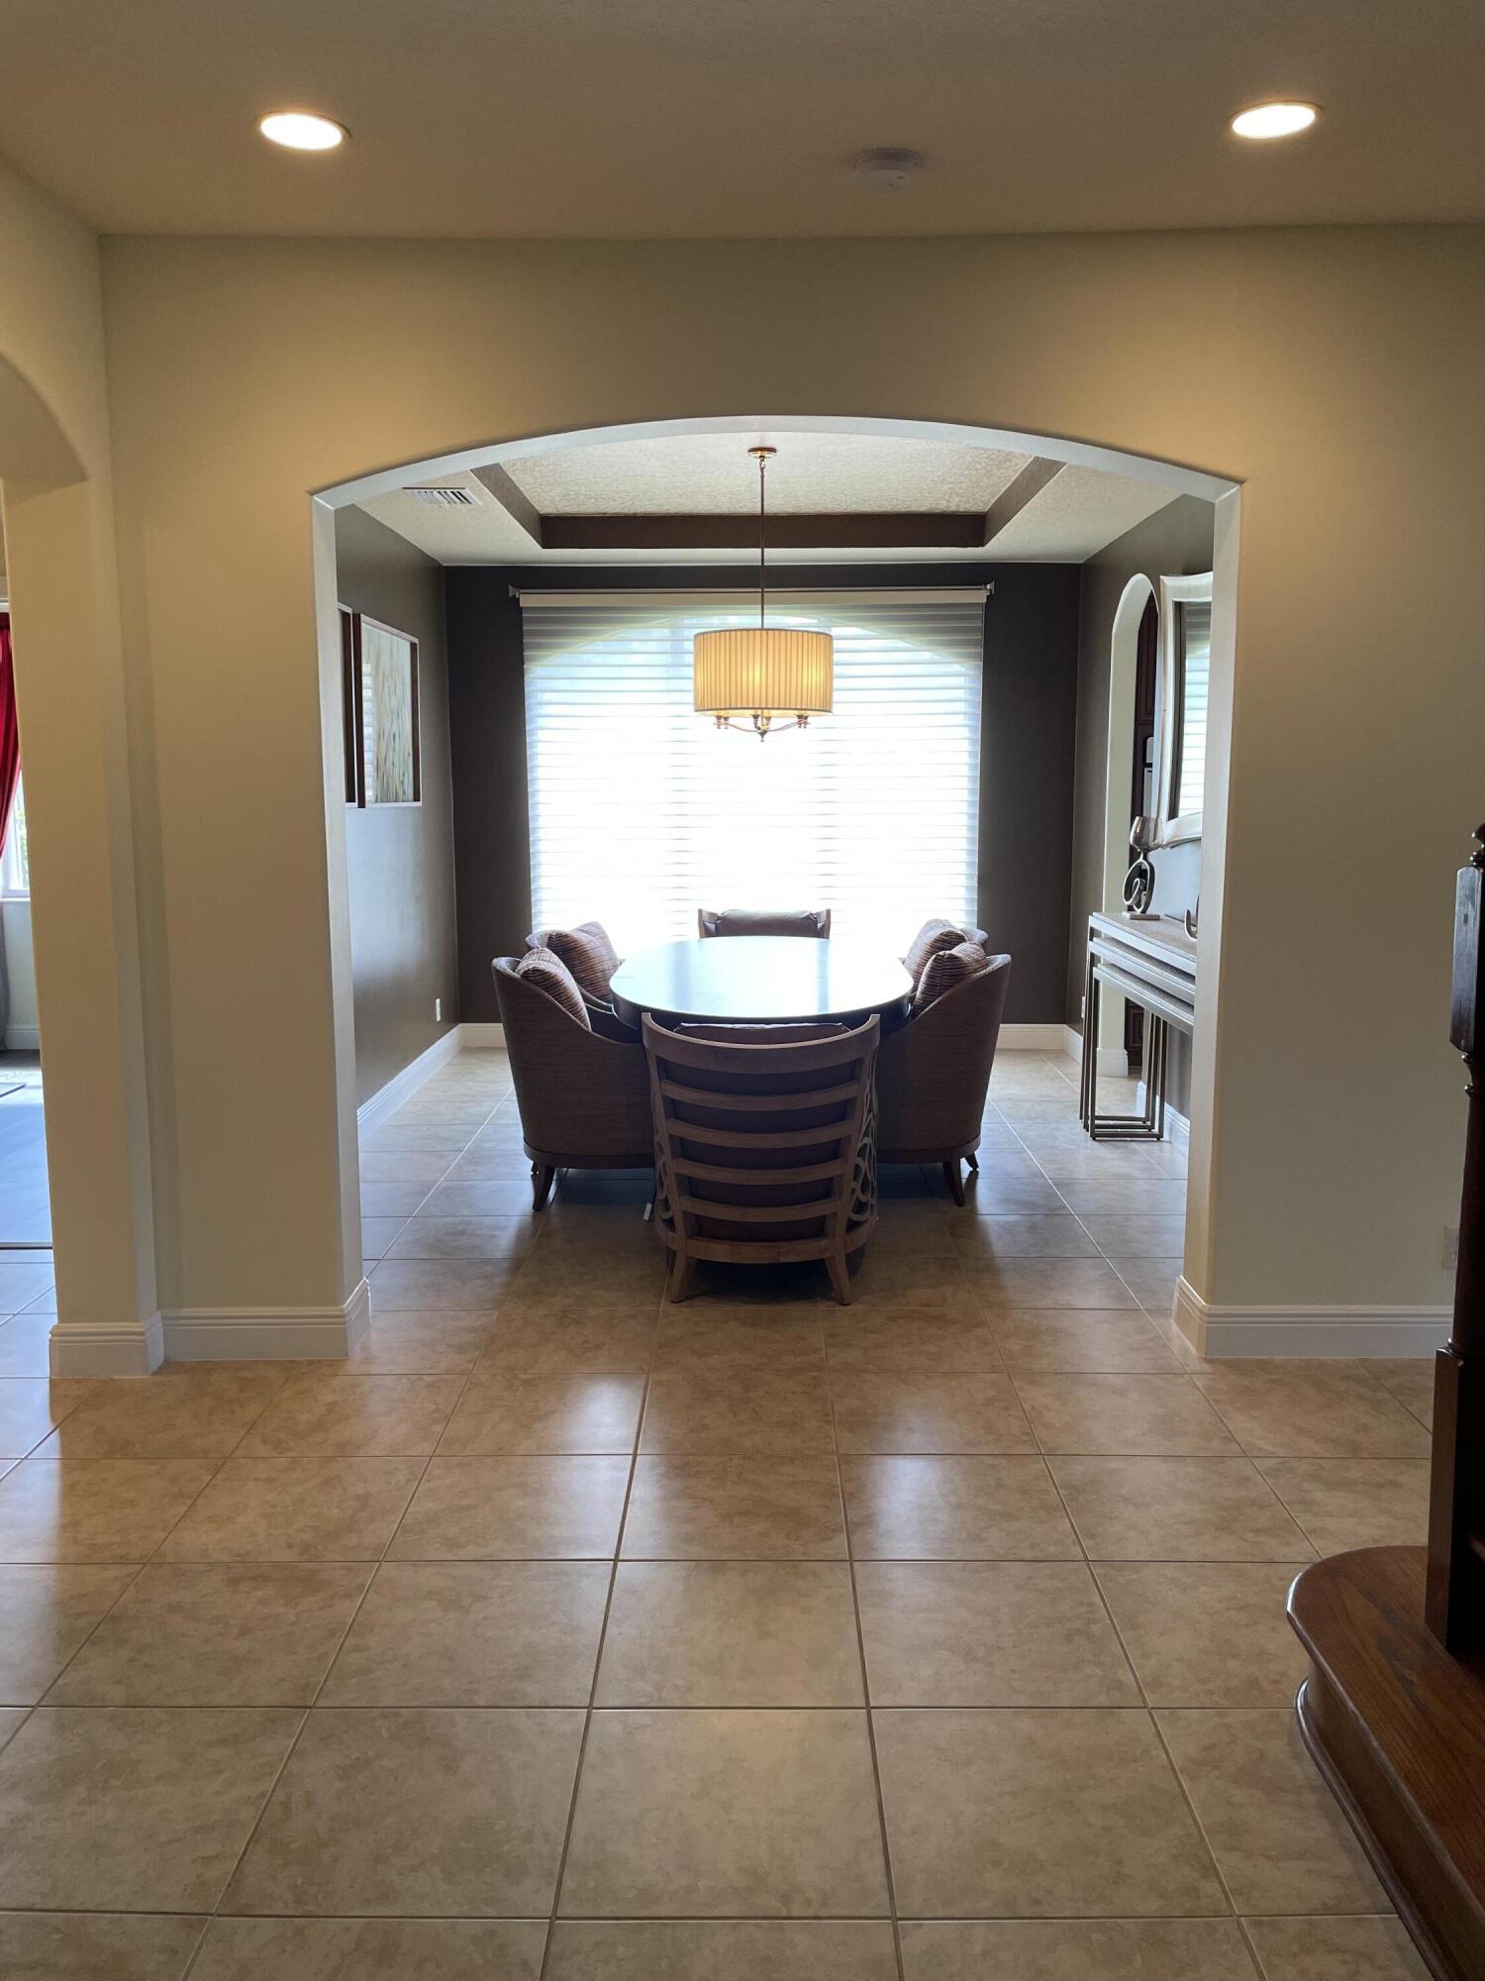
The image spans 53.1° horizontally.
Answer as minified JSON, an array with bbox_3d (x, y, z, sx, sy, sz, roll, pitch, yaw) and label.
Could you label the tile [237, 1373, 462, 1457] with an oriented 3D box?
[{"bbox_3d":[-0.932,1.028,3.591,0.455,0.012,0.451,0,8,0],"label":"tile"}]

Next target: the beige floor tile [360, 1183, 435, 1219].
[{"bbox_3d":[-1.378,0.763,5.395,0.455,0.012,0.451,0,8,0],"label":"beige floor tile"}]

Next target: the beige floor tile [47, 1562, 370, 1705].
[{"bbox_3d":[-0.931,1.146,2.665,0.455,0.010,0.455,0,8,1],"label":"beige floor tile"}]

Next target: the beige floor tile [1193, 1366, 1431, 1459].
[{"bbox_3d":[1.352,1.005,3.537,0.450,0.010,0.450,0,8,1],"label":"beige floor tile"}]

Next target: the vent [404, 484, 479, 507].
[{"bbox_3d":[-1.245,-2.052,6.216,0.247,0.020,0.375,0,8,1],"label":"vent"}]

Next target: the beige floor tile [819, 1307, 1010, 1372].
[{"bbox_3d":[0.452,0.954,4.030,0.455,0.012,0.451,0,8,0],"label":"beige floor tile"}]

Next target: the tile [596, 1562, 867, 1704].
[{"bbox_3d":[-0.018,1.141,2.651,0.450,0.010,0.450,0,8,1],"label":"tile"}]

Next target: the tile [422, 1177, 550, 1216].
[{"bbox_3d":[-0.909,0.759,5.371,0.455,0.010,0.455,0,8,1],"label":"tile"}]

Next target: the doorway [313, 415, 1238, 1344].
[{"bbox_3d":[0.084,-0.225,3.888,2.273,2.393,0.212,0,8,0],"label":"doorway"}]

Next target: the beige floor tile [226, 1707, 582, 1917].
[{"bbox_3d":[-0.476,1.208,2.207,0.450,0.010,0.450,0,8,1],"label":"beige floor tile"}]

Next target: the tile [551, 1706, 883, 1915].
[{"bbox_3d":[-0.022,1.226,2.238,0.457,0.012,0.457,0,8,0],"label":"tile"}]

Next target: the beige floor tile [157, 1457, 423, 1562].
[{"bbox_3d":[-0.939,1.099,3.160,0.457,0.012,0.457,0,8,0],"label":"beige floor tile"}]

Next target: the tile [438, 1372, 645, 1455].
[{"bbox_3d":[-0.464,1.014,3.555,0.450,0.010,0.450,0,8,1],"label":"tile"}]

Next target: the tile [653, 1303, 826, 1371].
[{"bbox_3d":[-0.006,0.950,4.010,0.455,0.010,0.455,0,8,1],"label":"tile"}]

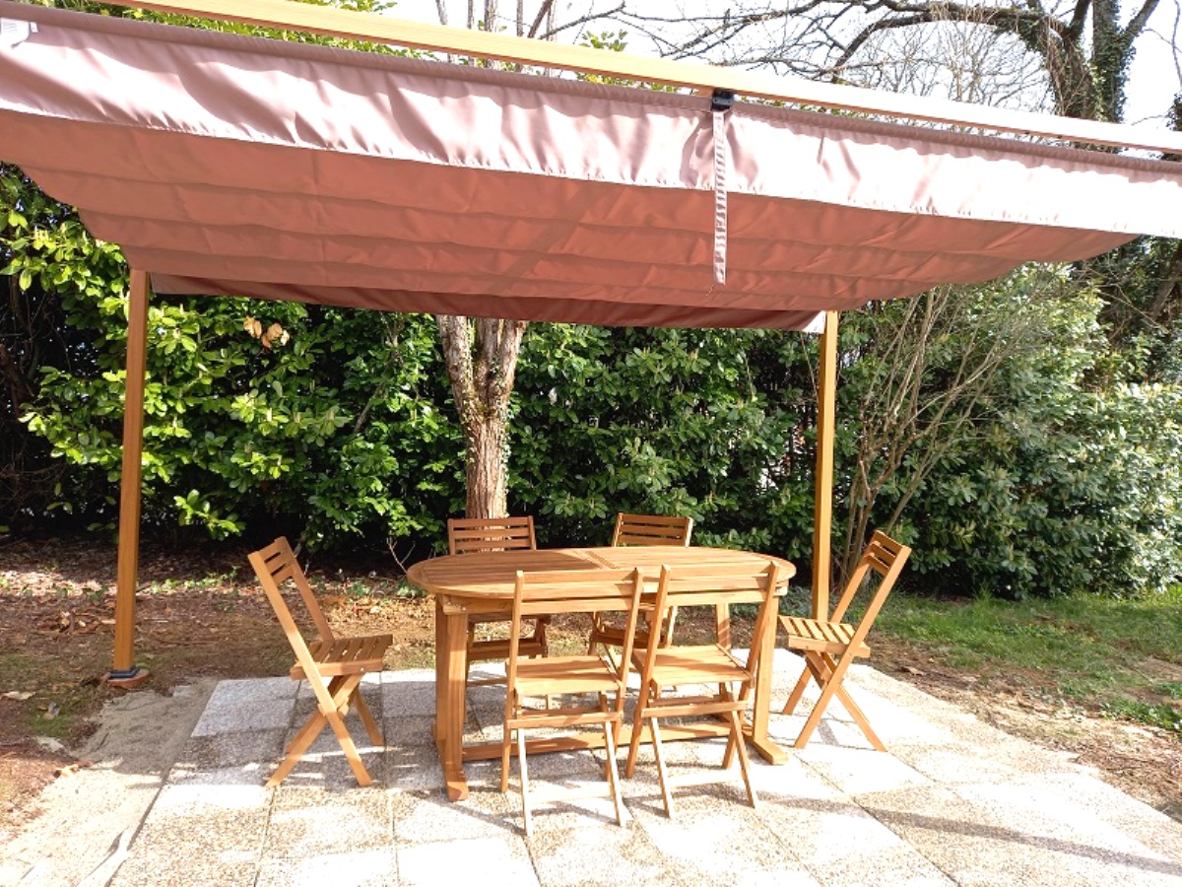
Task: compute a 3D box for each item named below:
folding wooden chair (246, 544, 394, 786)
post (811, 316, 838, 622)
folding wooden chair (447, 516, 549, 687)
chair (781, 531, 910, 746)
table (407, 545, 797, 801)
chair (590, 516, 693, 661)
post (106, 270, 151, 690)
[{"bbox_3d":[-1.017,0.813,3.288,0.462,0.870,0.415,0,2,-7],"label":"folding wooden chair"},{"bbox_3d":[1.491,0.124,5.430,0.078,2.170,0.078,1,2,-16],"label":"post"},{"bbox_3d":[-0.417,0.799,3.958,0.415,0.870,0.462,0,2,-19],"label":"folding wooden chair"},{"bbox_3d":[1.065,0.823,3.694,0.462,0.870,0.415,1,2,5],"label":"chair"},{"bbox_3d":[0.050,0.879,3.540,1.586,0.745,0.934,0,2,-16],"label":"table"},{"bbox_3d":[0.216,0.800,4.130,0.415,0.870,0.462,2,2,29],"label":"chair"},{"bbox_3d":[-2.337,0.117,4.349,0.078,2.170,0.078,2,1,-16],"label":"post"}]

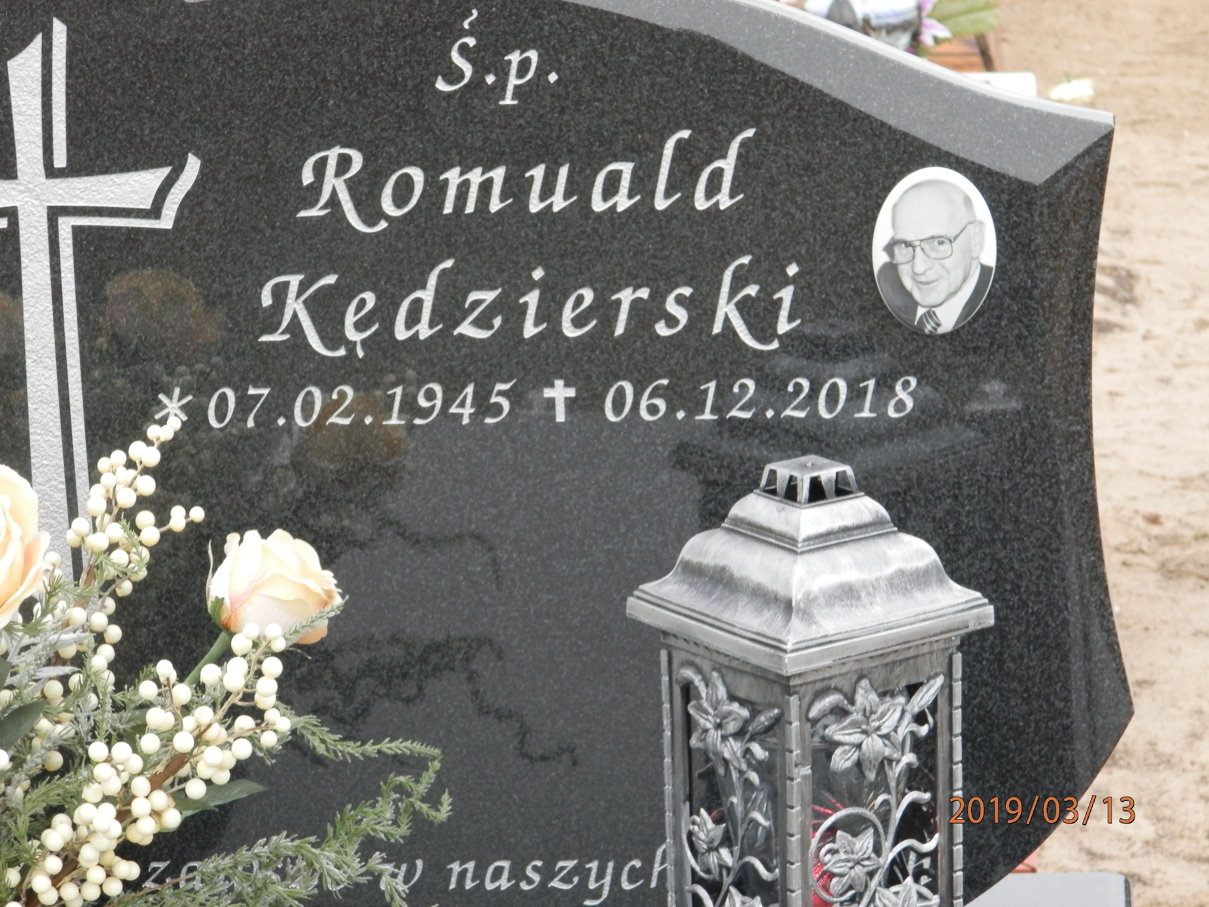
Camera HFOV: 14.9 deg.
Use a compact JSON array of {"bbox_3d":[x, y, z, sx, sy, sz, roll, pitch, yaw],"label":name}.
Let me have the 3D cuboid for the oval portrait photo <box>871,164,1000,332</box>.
[{"bbox_3d":[0.236,-0.145,3.300,0.090,0.120,0.010,-1,11,4],"label":"oval portrait photo"}]

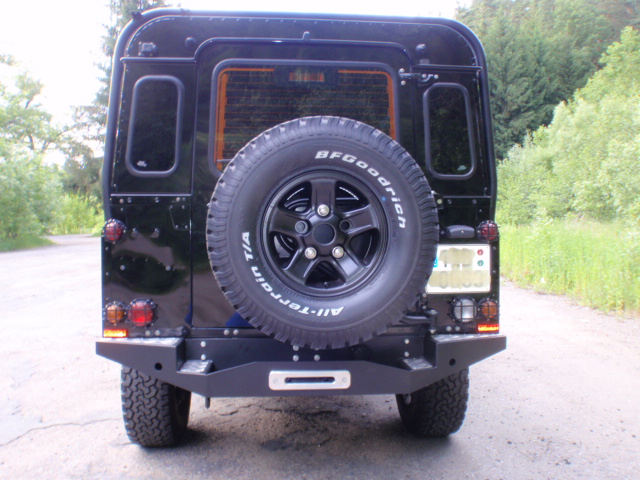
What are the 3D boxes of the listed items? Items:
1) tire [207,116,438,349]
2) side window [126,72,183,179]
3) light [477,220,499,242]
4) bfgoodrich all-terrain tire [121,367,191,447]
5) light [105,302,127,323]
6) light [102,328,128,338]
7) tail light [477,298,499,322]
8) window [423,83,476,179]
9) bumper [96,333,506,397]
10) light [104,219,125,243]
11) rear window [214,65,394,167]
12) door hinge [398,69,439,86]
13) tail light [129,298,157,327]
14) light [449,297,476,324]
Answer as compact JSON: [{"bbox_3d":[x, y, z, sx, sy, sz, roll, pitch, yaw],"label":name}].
[{"bbox_3d":[0.012,-0.023,1.860,0.806,0.806,0.255,0,2,-4],"label":"tire"},{"bbox_3d":[-0.660,-0.456,2.070,0.203,0.425,0.030,0,-8,-5],"label":"side window"},{"bbox_3d":[0.679,-0.035,2.100,0.086,0.088,0.055,0,0,-5],"label":"light"},{"bbox_3d":[-0.850,0.685,2.810,0.240,0.800,0.800,0,0,-5],"label":"bfgoodrich all-terrain tire"},{"bbox_3d":[-0.814,0.290,2.058,0.087,0.100,0.060,0,2,-4],"label":"light"},{"bbox_3d":[-0.789,0.363,2.005,0.092,0.031,0.018,0,0,-5],"label":"light"},{"bbox_3d":[0.681,0.285,2.100,0.086,0.091,0.055,0,0,-5],"label":"tail light"},{"bbox_3d":[0.551,-0.464,2.190,0.226,0.427,0.030,0,-8,-4],"label":"window"},{"bbox_3d":[-0.046,0.477,1.970,1.610,0.180,0.220,0,0,-5],"label":"bumper"},{"bbox_3d":[-0.809,-0.036,2.045,0.087,0.097,0.060,0,2,-4],"label":"light"},{"bbox_3d":[-0.058,-0.508,2.156,0.779,0.500,0.030,0,-8,-4],"label":"rear window"},{"bbox_3d":[0.415,-0.681,2.165,0.166,0.076,0.035,0,-8,-5],"label":"door hinge"},{"bbox_3d":[-0.708,0.289,2.065,0.109,0.112,0.060,0,2,-4],"label":"tail light"},{"bbox_3d":[0.581,0.281,2.093,0.101,0.103,0.055,0,0,-5],"label":"light"}]

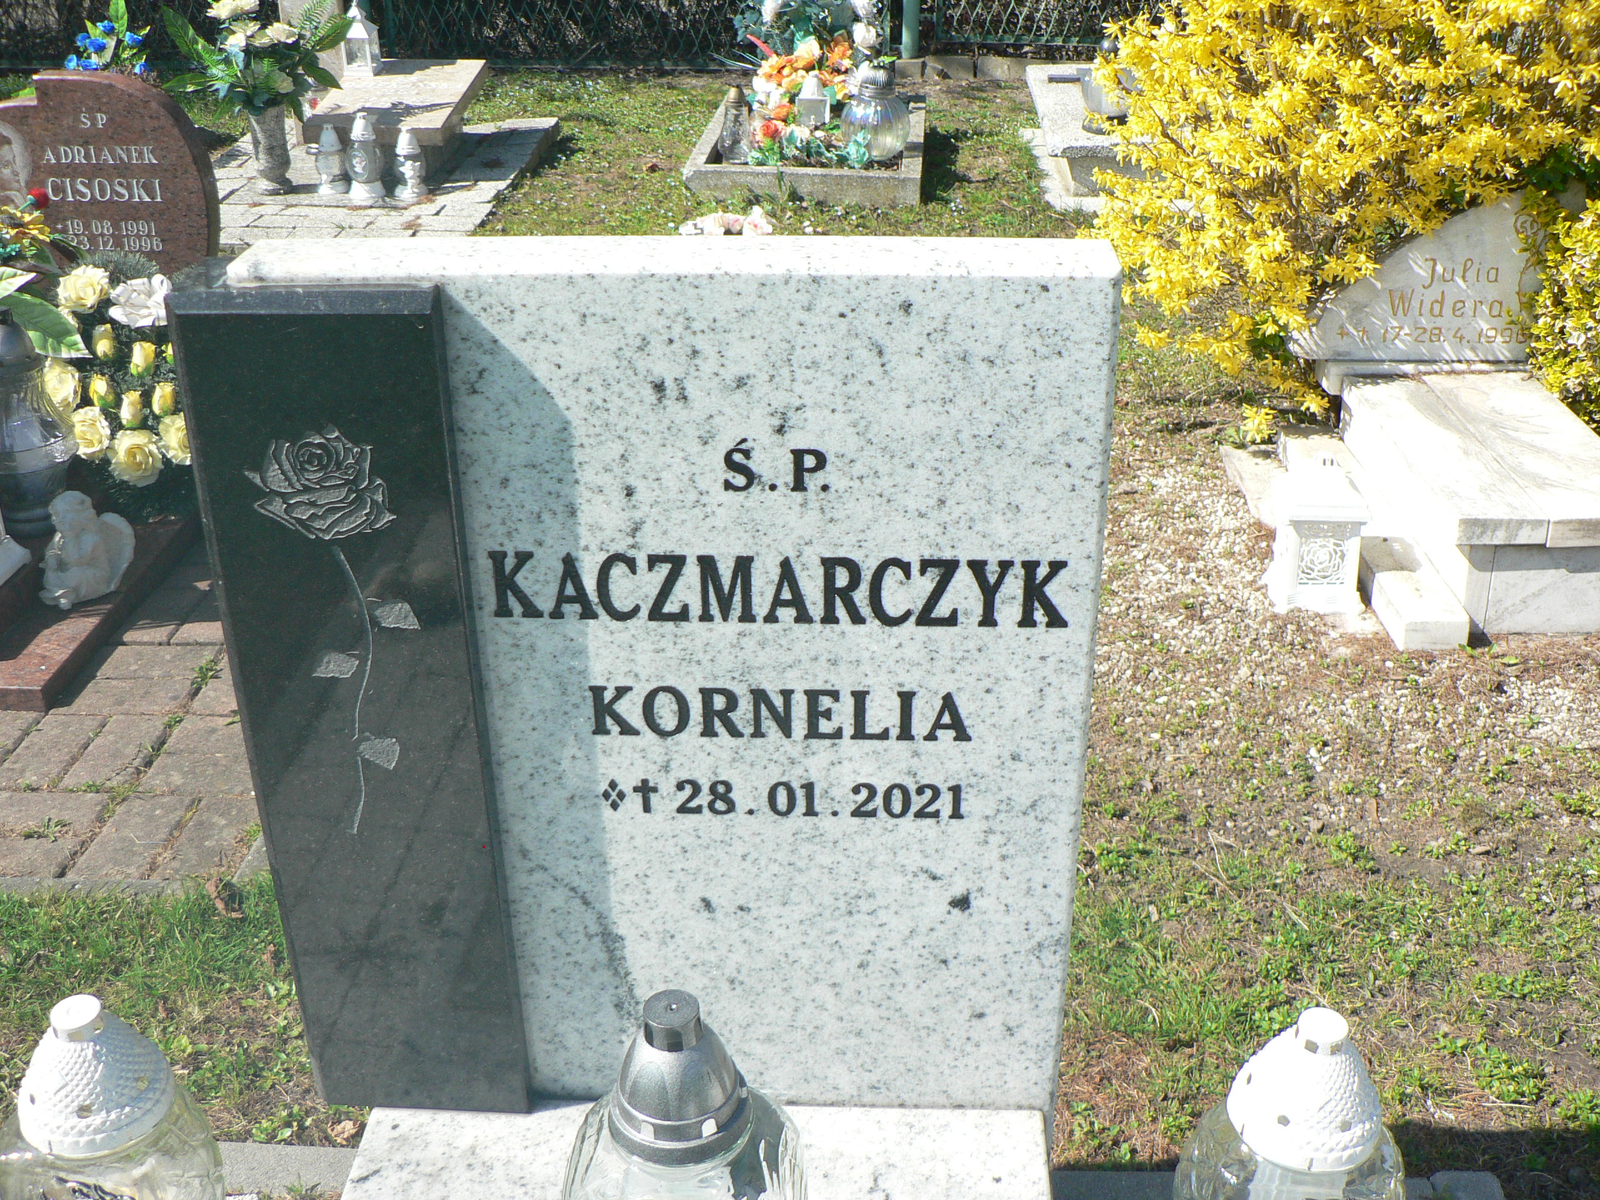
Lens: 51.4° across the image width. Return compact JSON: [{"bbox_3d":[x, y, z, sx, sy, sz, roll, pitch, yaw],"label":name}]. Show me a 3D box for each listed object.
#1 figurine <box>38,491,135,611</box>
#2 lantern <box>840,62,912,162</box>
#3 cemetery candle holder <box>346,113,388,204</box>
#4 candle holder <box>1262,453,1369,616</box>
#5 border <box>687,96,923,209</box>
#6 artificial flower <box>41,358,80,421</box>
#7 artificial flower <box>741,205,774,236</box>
[{"bbox_3d":[-1.138,-0.091,2.676,0.115,0.165,0.115,22,35,37],"label":"figurine"},{"bbox_3d":[0.233,-1.502,5.125,0.213,0.285,0.213,-1,27,0],"label":"lantern"},{"bbox_3d":[-1.240,-1.261,4.732,0.108,0.255,0.108,2,27,5],"label":"cemetery candle holder"},{"bbox_3d":[0.831,-0.116,2.653,0.130,0.248,0.130,-1,27,0],"label":"candle holder"},{"bbox_3d":[0.051,-1.485,5.465,0.710,0.100,1.210,2,28,6],"label":"border"},{"bbox_3d":[-1.319,-0.374,2.960,0.090,0.100,0.075,8,29,16],"label":"artificial flower"},{"bbox_3d":[-0.123,-1.074,4.740,0.093,0.085,0.085,-1,27,0],"label":"artificial flower"}]

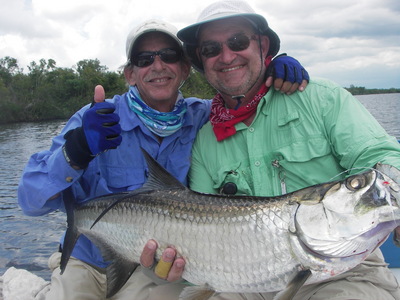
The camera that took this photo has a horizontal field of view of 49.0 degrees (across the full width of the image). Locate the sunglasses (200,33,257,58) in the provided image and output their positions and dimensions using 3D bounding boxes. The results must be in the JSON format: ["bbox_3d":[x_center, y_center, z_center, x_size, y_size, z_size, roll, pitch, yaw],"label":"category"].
[{"bbox_3d":[0.087,-0.269,1.146,0.143,0.047,0.140,-10,9,18],"label":"sunglasses"}]

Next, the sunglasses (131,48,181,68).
[{"bbox_3d":[-0.122,-0.244,1.222,0.143,0.045,0.135,-8,2,-7],"label":"sunglasses"}]

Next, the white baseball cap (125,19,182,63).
[{"bbox_3d":[-0.131,-0.303,1.223,0.170,0.135,0.260,-9,-3,-7],"label":"white baseball cap"}]

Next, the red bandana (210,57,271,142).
[{"bbox_3d":[0.106,-0.132,1.150,0.165,0.195,0.170,-4,-2,11],"label":"red bandana"}]

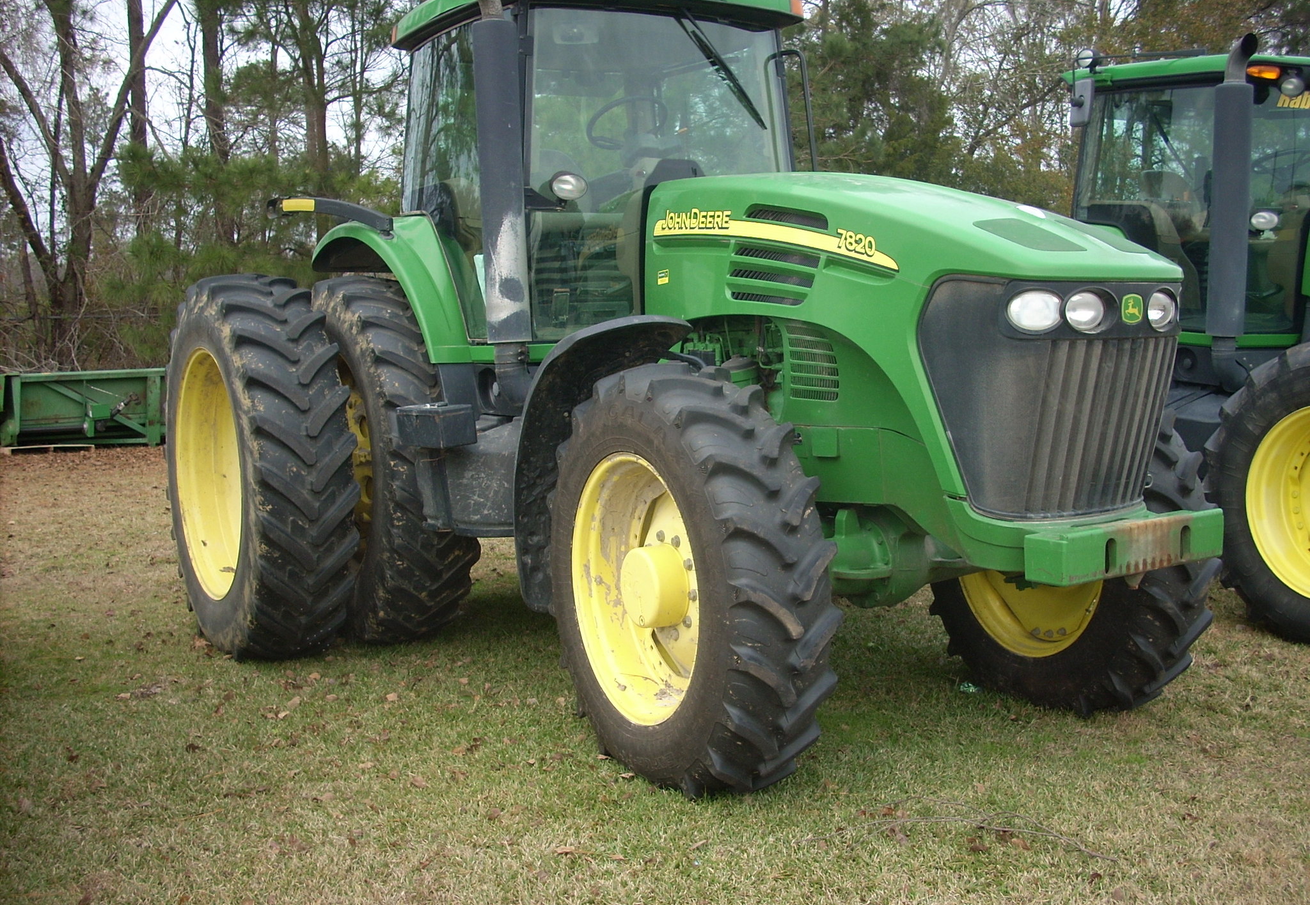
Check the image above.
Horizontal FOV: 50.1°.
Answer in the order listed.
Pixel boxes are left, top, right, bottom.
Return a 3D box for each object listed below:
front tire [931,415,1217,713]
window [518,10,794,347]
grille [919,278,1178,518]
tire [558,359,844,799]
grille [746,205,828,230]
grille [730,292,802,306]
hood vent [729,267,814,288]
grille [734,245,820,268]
[{"bbox_3d":[1.671,0.345,5.814,0.390,1.460,1.490,-4,7,-27],"label":"front tire"},{"bbox_3d":[0.090,-1.217,6.290,1.360,1.410,0.160,-5,7,-32],"label":"window"},{"bbox_3d":[1.326,-0.189,4.492,0.850,0.750,0.460,-5,7,-32],"label":"grille"},{"bbox_3d":[0.070,0.423,4.773,0.390,1.460,1.490,-4,7,-28],"label":"tire"},{"bbox_3d":[0.470,-0.850,5.071,0.050,0.070,0.470,8,8,-34],"label":"grille"},{"bbox_3d":[0.410,-0.564,5.149,0.045,0.036,0.420,2,8,-33],"label":"grille"},{"bbox_3d":[0.419,-0.644,5.123,0.050,0.055,0.480,2,10,-33],"label":"hood vent"},{"bbox_3d":[0.433,-0.714,5.090,0.050,0.055,0.480,2,11,-33],"label":"grille"}]

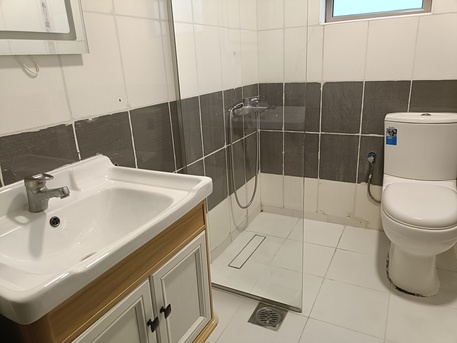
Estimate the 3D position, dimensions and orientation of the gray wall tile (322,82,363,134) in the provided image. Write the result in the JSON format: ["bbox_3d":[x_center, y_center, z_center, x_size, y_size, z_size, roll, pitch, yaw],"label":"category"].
[{"bbox_3d":[0.724,-0.402,2.114,0.254,0.331,0.010,7,21,28],"label":"gray wall tile"}]

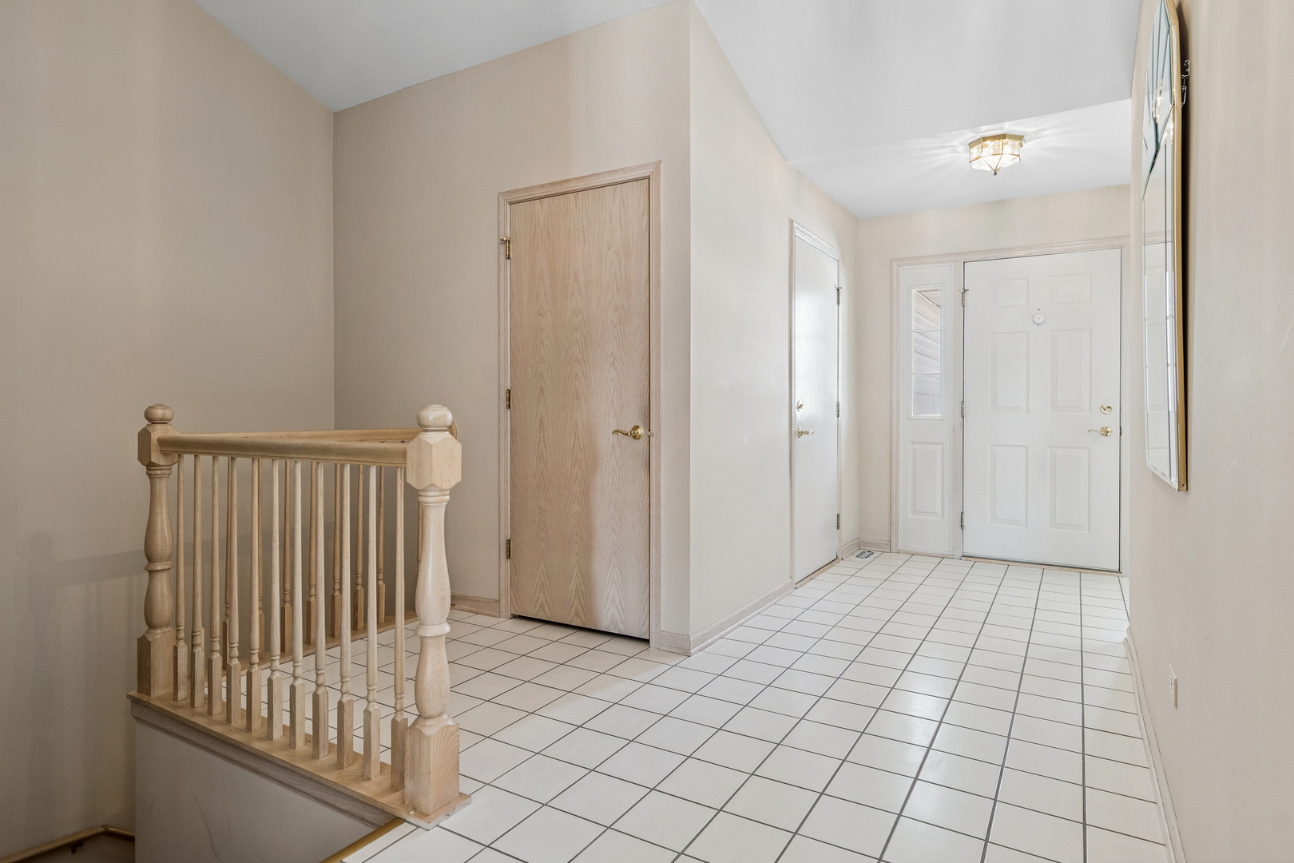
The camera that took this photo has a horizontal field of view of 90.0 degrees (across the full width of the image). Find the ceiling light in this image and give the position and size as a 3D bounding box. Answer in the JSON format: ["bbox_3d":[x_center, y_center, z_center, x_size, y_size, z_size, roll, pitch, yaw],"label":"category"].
[{"bbox_3d":[1.870,-1.450,3.465,0.260,0.165,0.260,1,1,30],"label":"ceiling light"}]

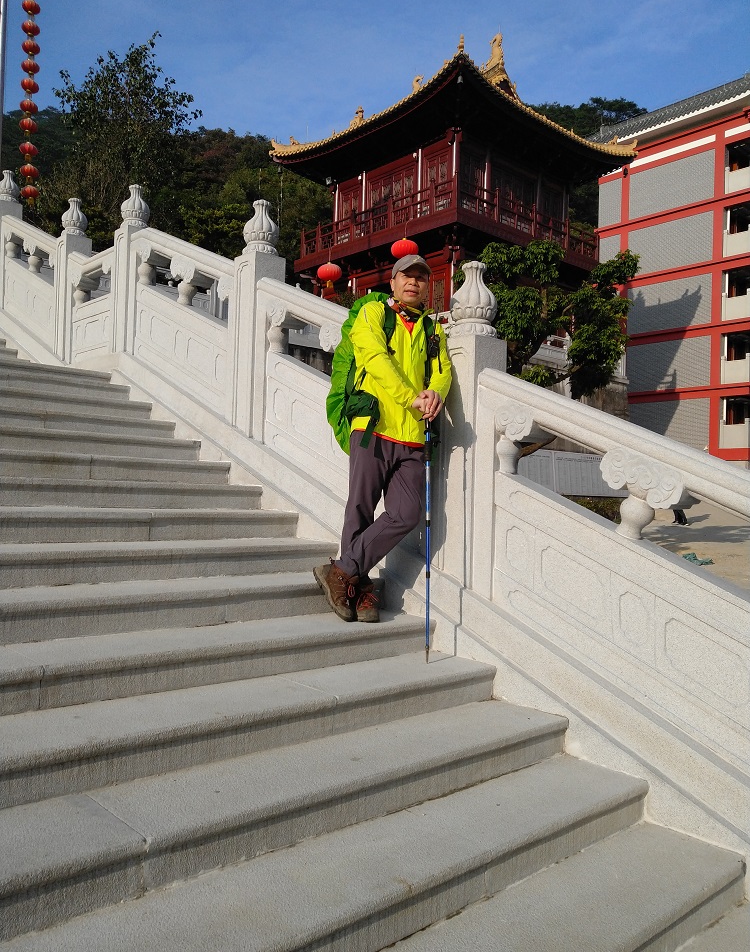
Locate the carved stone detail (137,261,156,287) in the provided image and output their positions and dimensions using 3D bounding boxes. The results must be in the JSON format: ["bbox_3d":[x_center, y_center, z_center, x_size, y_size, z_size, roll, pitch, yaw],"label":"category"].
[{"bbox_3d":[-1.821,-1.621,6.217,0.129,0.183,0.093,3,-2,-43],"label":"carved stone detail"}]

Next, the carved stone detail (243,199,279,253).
[{"bbox_3d":[-0.744,-1.631,5.110,0.235,0.365,0.235,2,-1,0],"label":"carved stone detail"}]

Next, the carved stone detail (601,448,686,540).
[{"bbox_3d":[1.093,0.074,3.086,0.180,0.360,0.355,3,-2,-43],"label":"carved stone detail"}]

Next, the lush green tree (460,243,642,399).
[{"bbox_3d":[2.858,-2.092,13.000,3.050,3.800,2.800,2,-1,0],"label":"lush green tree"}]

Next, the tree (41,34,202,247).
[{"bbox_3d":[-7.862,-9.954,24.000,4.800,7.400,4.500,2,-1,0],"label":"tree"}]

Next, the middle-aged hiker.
[{"bbox_3d":[0.055,-0.165,3.550,0.570,1.680,0.580,2,-2,-30],"label":"middle-aged hiker"}]

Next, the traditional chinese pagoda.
[{"bbox_3d":[3.187,-11.464,33.199,11.300,13.000,11.300,3,-2,-43],"label":"traditional chinese pagoda"}]

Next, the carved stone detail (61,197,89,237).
[{"bbox_3d":[-2.812,-2.410,7.313,0.231,0.378,0.231,3,-2,-43],"label":"carved stone detail"}]

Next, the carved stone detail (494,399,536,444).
[{"bbox_3d":[0.686,-0.234,3.532,0.170,0.190,0.215,3,-2,-43],"label":"carved stone detail"}]

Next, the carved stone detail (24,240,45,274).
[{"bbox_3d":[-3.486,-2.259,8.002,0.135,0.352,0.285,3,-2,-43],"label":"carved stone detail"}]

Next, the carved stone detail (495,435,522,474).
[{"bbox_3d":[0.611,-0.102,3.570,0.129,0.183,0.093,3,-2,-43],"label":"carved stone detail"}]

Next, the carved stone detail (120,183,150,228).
[{"bbox_3d":[-1.971,-2.222,6.420,0.235,0.360,0.235,3,-2,-43],"label":"carved stone detail"}]

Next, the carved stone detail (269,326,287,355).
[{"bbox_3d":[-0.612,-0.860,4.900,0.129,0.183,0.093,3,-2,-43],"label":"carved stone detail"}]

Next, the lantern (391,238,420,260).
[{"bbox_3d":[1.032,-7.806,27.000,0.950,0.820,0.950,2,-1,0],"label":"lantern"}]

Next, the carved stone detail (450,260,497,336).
[{"bbox_3d":[0.473,-0.843,3.764,0.231,0.378,0.231,2,-2,0],"label":"carved stone detail"}]

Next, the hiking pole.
[{"bbox_3d":[0.233,0.260,3.375,0.034,1.090,0.034,0,-1,0],"label":"hiking pole"}]

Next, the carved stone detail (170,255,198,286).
[{"bbox_3d":[-1.329,-1.503,5.726,0.170,0.250,0.360,3,-2,-43],"label":"carved stone detail"}]

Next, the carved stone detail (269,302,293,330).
[{"bbox_3d":[-0.575,-0.984,4.847,0.098,0.165,0.180,3,-2,-43],"label":"carved stone detail"}]

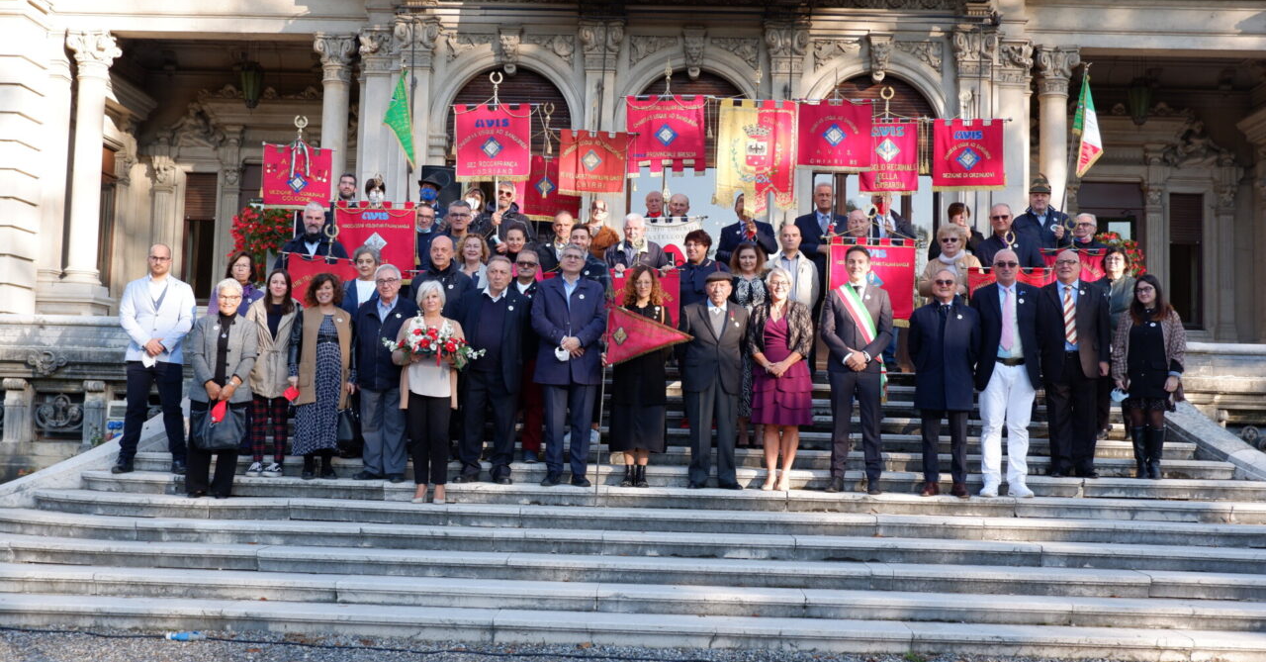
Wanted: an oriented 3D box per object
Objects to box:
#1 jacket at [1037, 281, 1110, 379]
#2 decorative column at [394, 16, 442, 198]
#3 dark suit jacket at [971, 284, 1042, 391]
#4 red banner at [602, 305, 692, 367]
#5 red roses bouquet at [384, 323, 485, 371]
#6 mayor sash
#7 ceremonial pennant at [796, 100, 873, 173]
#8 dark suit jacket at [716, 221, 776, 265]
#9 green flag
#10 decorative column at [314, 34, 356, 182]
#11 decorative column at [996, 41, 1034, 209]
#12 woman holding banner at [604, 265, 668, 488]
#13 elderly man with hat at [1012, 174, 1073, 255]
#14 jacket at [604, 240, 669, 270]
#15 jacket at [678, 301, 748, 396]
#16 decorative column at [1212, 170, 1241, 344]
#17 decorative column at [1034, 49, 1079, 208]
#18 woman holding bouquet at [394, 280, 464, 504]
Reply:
[{"bbox_3d":[3.435,0.000,9.857,0.570,0.810,0.340,1,-4,11],"label":"jacket"},{"bbox_3d":[-2.398,-1.547,13.905,0.520,3.890,0.480,1,-4,2],"label":"decorative column"},{"bbox_3d":[2.867,0.046,9.746,0.530,0.840,0.300,1,-4,2],"label":"dark suit jacket"},{"bbox_3d":[0.117,0.045,9.620,0.670,0.460,0.100,1,-4,2],"label":"red banner"},{"bbox_3d":[-1.431,0.103,9.134,0.720,0.370,0.340,2,-4,-3],"label":"red roses bouquet"},{"bbox_3d":[1.701,0.079,9.401,0.366,0.898,0.280,1,-4,6],"label":"mayor sash"},{"bbox_3d":[1.901,-1.831,11.957,0.720,0.680,0.060,1,-4,4],"label":"ceremonial pennant"},{"bbox_3d":[1.108,-0.716,12.481,0.570,0.770,0.340,1,-4,2],"label":"dark suit jacket"},{"bbox_3d":[-2.304,-2.075,12.468,0.340,1.020,0.200,1,-4,2],"label":"green flag"},{"bbox_3d":[-3.977,-2.194,16.733,0.540,3.500,0.540,1,-4,2],"label":"decorative column"},{"bbox_3d":[4.976,-2.146,16.484,0.513,3.400,0.420,1,-4,2],"label":"decorative column"},{"bbox_3d":[0.019,0.336,9.503,0.475,1.663,0.400,1,-4,1],"label":"woman holding banner"},{"bbox_3d":[3.887,-0.502,12.071,0.560,1.860,0.400,1,-4,7],"label":"elderly man with hat"},{"bbox_3d":[0.025,-0.463,11.010,0.570,0.700,0.360,1,-4,2],"label":"jacket"},{"bbox_3d":[0.595,0.132,9.454,0.531,0.710,0.340,1,-4,3],"label":"jacket"},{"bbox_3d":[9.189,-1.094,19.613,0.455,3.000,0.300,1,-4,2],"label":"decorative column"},{"bbox_3d":[5.453,-1.954,16.334,0.540,3.500,0.540,1,-4,2],"label":"decorative column"},{"bbox_3d":[-1.493,0.436,9.252,0.508,1.632,0.420,2,-4,-4],"label":"woman holding bouquet"}]

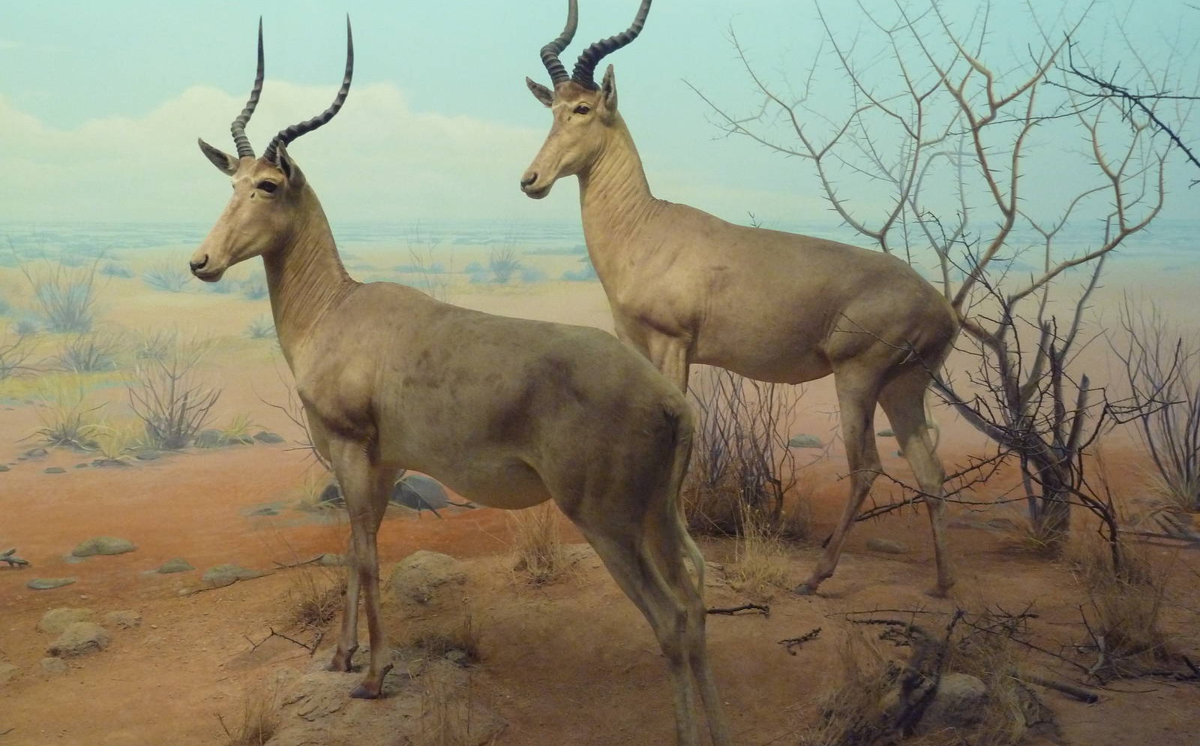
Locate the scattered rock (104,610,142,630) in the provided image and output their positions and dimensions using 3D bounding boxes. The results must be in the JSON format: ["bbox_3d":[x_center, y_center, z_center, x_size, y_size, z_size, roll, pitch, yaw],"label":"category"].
[{"bbox_3d":[-1.403,0.726,4.080,0.110,0.043,0.080,0,6,0],"label":"scattered rock"}]

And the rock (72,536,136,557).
[{"bbox_3d":[-1.735,0.607,4.850,0.225,0.060,0.150,0,7,0],"label":"rock"}]

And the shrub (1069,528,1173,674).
[{"bbox_3d":[1.508,0.660,4.050,0.280,0.360,0.260,0,6,0],"label":"shrub"}]

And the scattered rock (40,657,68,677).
[{"bbox_3d":[-1.489,0.801,3.780,0.078,0.043,0.065,0,6,0],"label":"scattered rock"}]

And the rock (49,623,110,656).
[{"bbox_3d":[-1.501,0.768,4.000,0.175,0.085,0.150,0,7,0],"label":"rock"}]

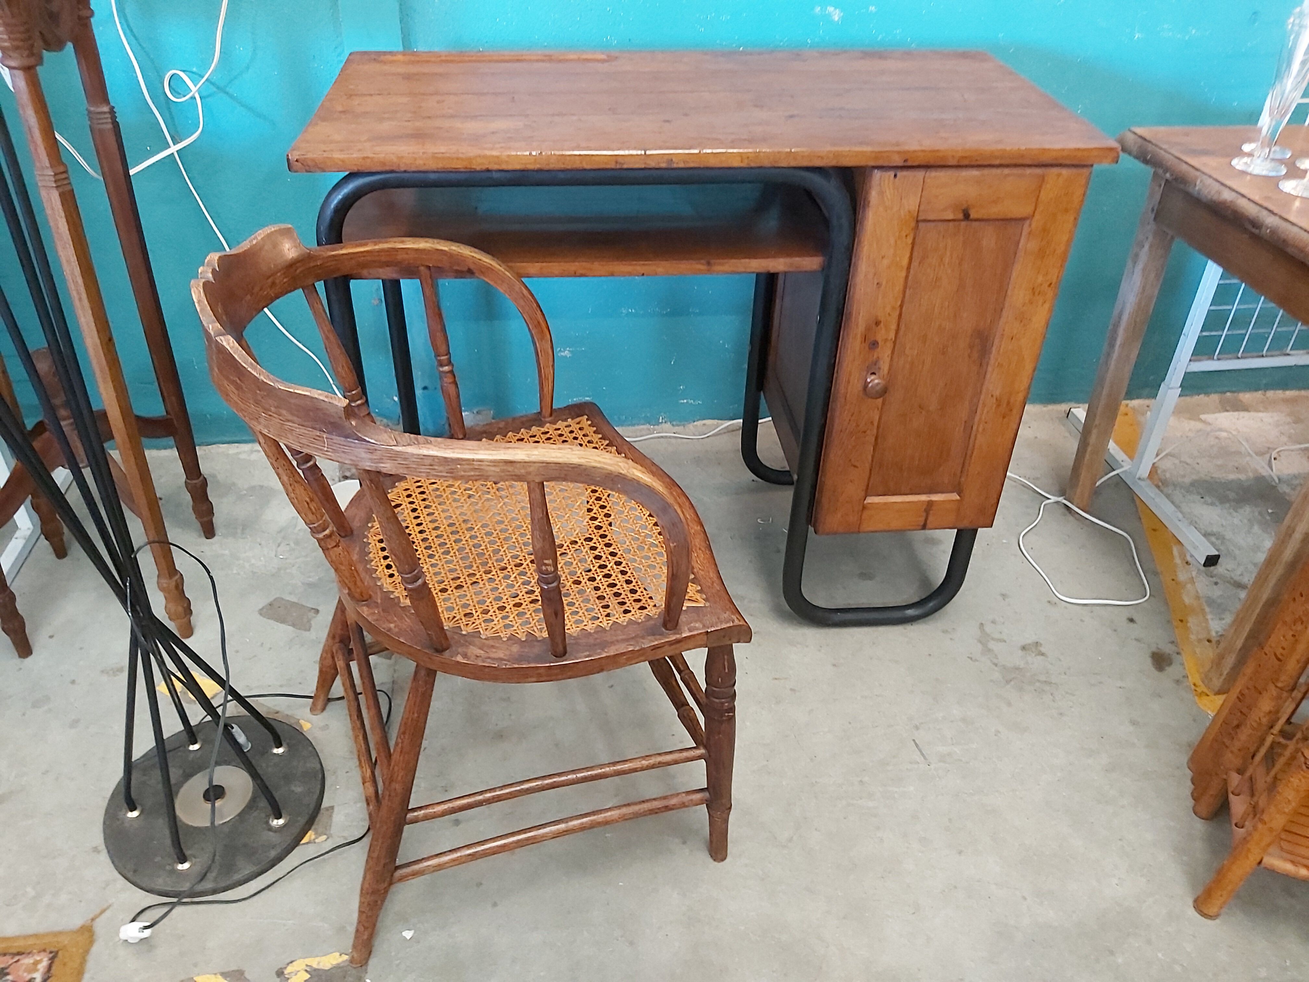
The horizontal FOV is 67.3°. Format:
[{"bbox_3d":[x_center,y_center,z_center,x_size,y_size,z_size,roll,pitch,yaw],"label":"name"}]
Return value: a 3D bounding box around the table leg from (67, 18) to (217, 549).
[{"bbox_3d":[-0.786,-0.273,1.553,0.043,0.883,0.043,1,36,-6],"label":"table leg"}]

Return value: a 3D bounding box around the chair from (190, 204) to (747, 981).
[{"bbox_3d":[-0.208,0.088,1.175,0.494,0.771,0.512,-13,39,-18],"label":"chair"}]

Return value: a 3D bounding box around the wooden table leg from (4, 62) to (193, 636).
[{"bbox_3d":[-0.736,-0.122,1.355,0.043,0.876,0.043,1,36,-6],"label":"wooden table leg"}]

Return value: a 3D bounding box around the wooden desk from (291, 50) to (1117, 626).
[{"bbox_3d":[0.050,-0.227,1.592,1.003,0.789,0.485,-2,37,-4],"label":"wooden desk"}]

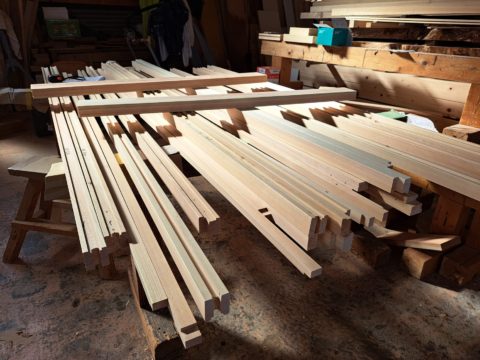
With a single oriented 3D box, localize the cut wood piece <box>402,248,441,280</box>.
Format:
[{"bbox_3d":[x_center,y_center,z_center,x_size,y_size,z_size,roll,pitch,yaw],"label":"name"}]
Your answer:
[{"bbox_3d":[0.878,0.393,1.610,0.122,0.100,0.120,-9,26,-22],"label":"cut wood piece"}]

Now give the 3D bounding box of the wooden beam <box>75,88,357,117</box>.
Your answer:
[{"bbox_3d":[-0.029,-0.475,1.984,1.688,0.052,0.153,-8,26,-21],"label":"wooden beam"}]

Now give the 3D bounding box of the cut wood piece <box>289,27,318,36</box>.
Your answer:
[{"bbox_3d":[0.807,-1.857,4.167,0.150,0.105,0.330,-12,28,-28],"label":"cut wood piece"}]

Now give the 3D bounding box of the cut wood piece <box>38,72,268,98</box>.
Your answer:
[{"bbox_3d":[-0.547,-0.723,2.496,1.755,0.053,0.153,-14,29,-30],"label":"cut wood piece"}]

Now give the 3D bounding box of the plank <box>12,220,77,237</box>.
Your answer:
[{"bbox_3d":[-0.811,0.227,1.498,0.425,0.036,0.042,5,25,8],"label":"plank"}]

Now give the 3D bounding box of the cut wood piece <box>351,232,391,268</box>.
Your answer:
[{"bbox_3d":[0.858,0.455,2.182,0.130,0.108,0.220,-14,30,-25],"label":"cut wood piece"}]

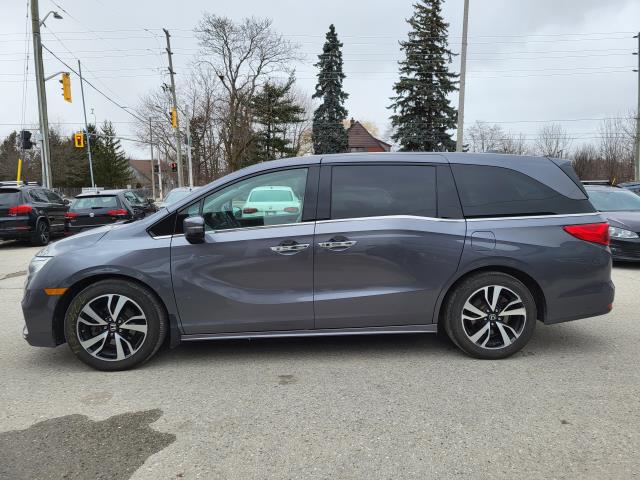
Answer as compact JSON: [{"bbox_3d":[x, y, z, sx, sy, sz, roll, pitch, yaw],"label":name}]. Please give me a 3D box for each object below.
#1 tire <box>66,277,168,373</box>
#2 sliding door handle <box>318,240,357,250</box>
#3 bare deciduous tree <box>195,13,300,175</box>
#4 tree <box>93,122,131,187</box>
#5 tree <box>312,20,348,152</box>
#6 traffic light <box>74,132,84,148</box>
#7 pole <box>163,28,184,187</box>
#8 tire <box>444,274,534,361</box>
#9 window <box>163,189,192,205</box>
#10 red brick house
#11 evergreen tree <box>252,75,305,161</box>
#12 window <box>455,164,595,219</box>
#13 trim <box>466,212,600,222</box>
[{"bbox_3d":[-1.599,0.664,3.811,0.730,0.730,0.235,-1,7,-3],"label":"tire"},{"bbox_3d":[0.139,0.044,3.702,0.295,0.080,0.060,-1,7,-3],"label":"sliding door handle"},{"bbox_3d":[-6.055,-11.077,41.112,9.087,15.685,8.632,-1,6,0],"label":"bare deciduous tree"},{"bbox_3d":[-22.586,-8.661,52.513,4.631,8.599,4.631,-1,6,0],"label":"tree"},{"bbox_3d":[0.940,-11.055,41.996,3.300,15.000,3.300,-1,7,0],"label":"tree"},{"bbox_3d":[-19.656,-8.132,39.287,0.680,1.220,0.350,-2,7,-12],"label":"traffic light"},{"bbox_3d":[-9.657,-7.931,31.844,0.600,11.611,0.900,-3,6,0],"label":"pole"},{"bbox_3d":[1.395,0.617,3.994,0.730,0.730,0.235,-1,7,-3],"label":"tire"},{"bbox_3d":[-3.511,-1.062,12.456,1.150,0.400,0.300,-2,7,-9],"label":"window"},{"bbox_3d":[4.459,-8.564,50.351,7.500,8.000,9.000,-1,7,0],"label":"red brick house"},{"bbox_3d":[-3.604,-8.957,42.236,4.700,10.900,4.700,-1,7,0],"label":"evergreen tree"},{"bbox_3d":[1.671,-0.398,3.947,1.170,0.430,0.080,0,-8,-9],"label":"window"},{"bbox_3d":[1.722,-0.195,3.855,1.140,0.050,0.060,-1,7,-3],"label":"trim"}]

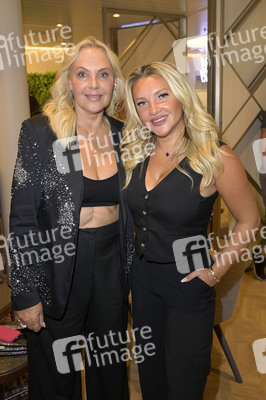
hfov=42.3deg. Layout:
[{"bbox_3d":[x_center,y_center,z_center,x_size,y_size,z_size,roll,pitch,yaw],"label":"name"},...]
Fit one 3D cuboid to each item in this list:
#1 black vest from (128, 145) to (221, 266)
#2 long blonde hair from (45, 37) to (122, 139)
[{"bbox_3d":[0.139,0.008,1.160,0.340,0.400,0.250,4,11,27],"label":"black vest"},{"bbox_3d":[-0.159,-0.360,1.140,0.260,0.330,0.250,-2,10,-6],"label":"long blonde hair"}]

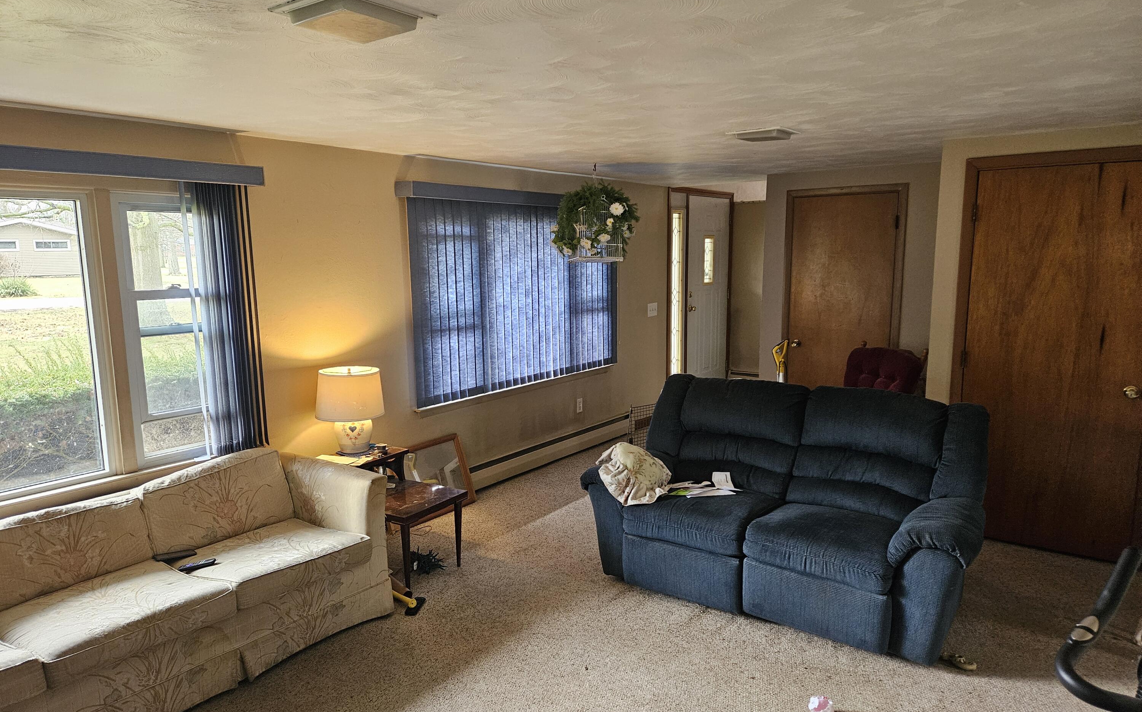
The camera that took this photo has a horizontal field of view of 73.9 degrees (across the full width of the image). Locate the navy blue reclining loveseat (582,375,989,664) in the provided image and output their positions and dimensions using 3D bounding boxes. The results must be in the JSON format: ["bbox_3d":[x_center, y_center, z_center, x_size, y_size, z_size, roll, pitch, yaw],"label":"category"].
[{"bbox_3d":[1.026,0.633,3.647,1.670,0.950,0.980,5,10,34],"label":"navy blue reclining loveseat"}]

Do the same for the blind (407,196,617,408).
[{"bbox_3d":[-0.300,-0.445,5.546,0.120,1.300,2.300,6,10,36],"label":"blind"}]

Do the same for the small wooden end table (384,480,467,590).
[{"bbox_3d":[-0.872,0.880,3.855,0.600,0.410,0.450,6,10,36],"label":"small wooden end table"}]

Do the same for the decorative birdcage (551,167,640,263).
[{"bbox_3d":[0.167,-0.977,5.257,0.580,0.630,0.380,0,8,2],"label":"decorative birdcage"}]

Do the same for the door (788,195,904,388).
[{"bbox_3d":[2.079,-0.232,5.888,0.810,2.030,0.060,6,10,36],"label":"door"}]

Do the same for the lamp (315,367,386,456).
[{"bbox_3d":[-1.145,0.293,3.998,0.370,0.430,0.370,0,8,0],"label":"lamp"}]

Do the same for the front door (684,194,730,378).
[{"bbox_3d":[1.439,-0.575,7.941,0.060,2.100,0.930,6,10,36],"label":"front door"}]

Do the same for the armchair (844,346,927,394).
[{"bbox_3d":[1.857,0.444,4.850,0.780,0.990,0.640,-6,10,-36],"label":"armchair"}]

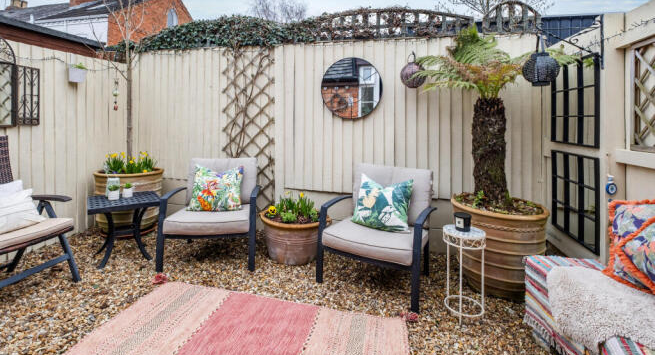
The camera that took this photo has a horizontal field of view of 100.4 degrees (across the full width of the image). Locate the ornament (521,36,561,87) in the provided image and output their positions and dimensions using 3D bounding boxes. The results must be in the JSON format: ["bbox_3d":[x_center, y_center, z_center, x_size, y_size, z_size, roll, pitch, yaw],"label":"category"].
[{"bbox_3d":[1.410,-0.768,1.800,0.195,0.285,0.195,0,7,0],"label":"ornament"}]

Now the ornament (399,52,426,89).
[{"bbox_3d":[0.670,-0.831,2.135,0.190,0.250,0.190,0,7,0],"label":"ornament"}]

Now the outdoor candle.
[{"bbox_3d":[0.722,0.235,1.460,0.080,0.088,0.080,-7,10,-43],"label":"outdoor candle"}]

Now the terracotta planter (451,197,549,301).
[{"bbox_3d":[1.130,0.458,1.850,0.570,0.540,0.570,0,7,0],"label":"terracotta planter"}]

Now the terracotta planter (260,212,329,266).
[{"bbox_3d":[-0.270,0.500,2.328,0.570,0.340,0.570,0,7,0],"label":"terracotta planter"}]

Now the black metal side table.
[{"bbox_3d":[-1.720,0.437,2.351,0.480,0.460,0.480,-5,9,-35],"label":"black metal side table"}]

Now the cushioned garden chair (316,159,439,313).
[{"bbox_3d":[0.410,0.319,1.954,0.680,0.790,0.680,4,8,28],"label":"cushioned garden chair"}]

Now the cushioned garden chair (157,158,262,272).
[{"bbox_3d":[-0.940,0.263,2.370,0.700,0.800,0.700,0,7,-3],"label":"cushioned garden chair"}]

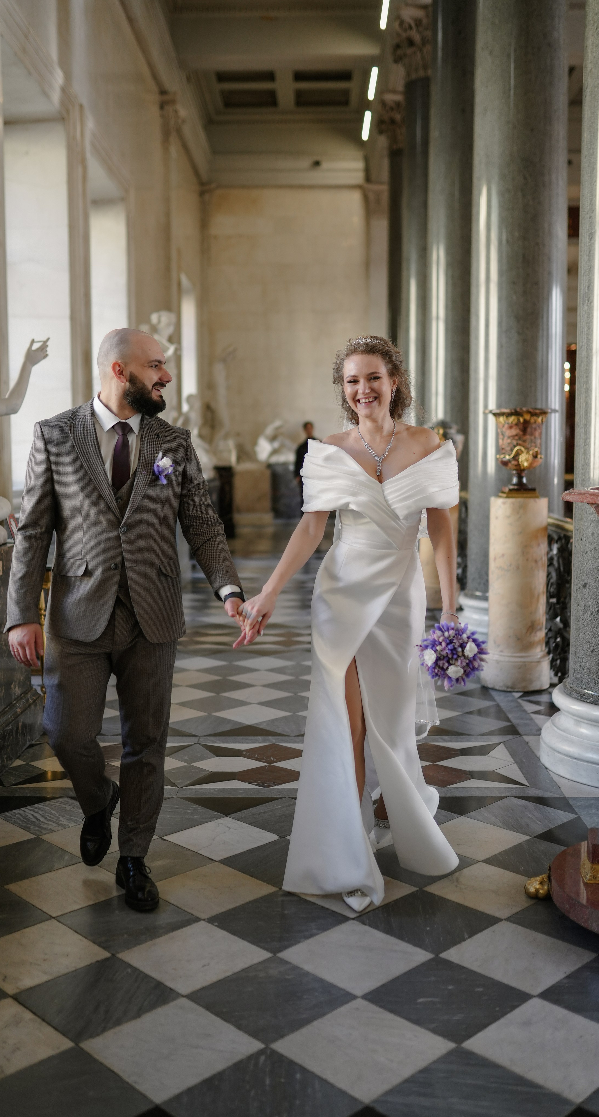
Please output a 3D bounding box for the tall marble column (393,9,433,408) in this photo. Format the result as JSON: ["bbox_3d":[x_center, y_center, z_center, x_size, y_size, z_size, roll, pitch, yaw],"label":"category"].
[{"bbox_3d":[1.723,-3.732,14.719,0.970,7.200,0.970,0,6,1],"label":"tall marble column"}]

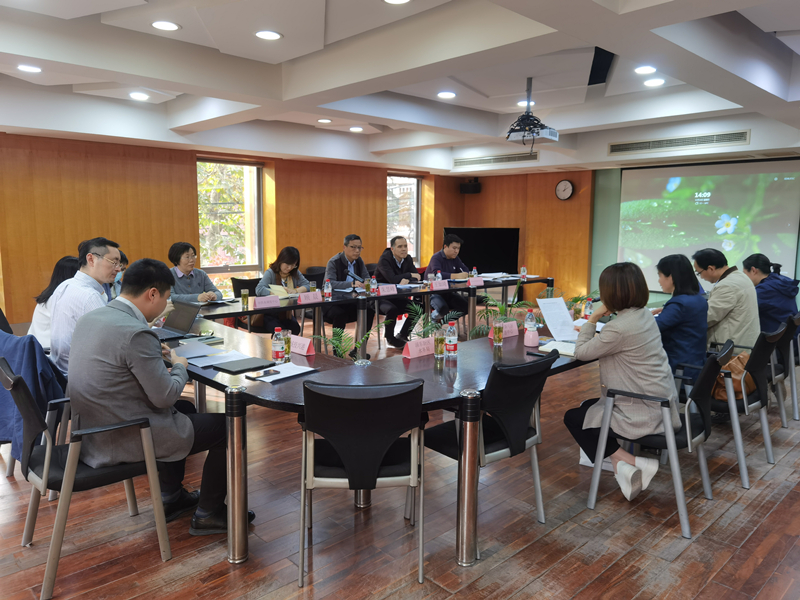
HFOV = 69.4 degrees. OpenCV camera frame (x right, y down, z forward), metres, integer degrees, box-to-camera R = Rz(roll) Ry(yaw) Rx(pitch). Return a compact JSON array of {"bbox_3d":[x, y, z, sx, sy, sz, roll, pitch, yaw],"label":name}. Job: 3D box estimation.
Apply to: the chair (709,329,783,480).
[{"bbox_3d":[1.996,0.588,3.550,0.560,0.870,0.560,-7,11,-43],"label":"chair"}]

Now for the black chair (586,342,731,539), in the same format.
[{"bbox_3d":[1.354,0.654,3.021,0.560,0.870,0.560,7,10,37],"label":"black chair"}]

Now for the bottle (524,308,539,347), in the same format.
[{"bbox_3d":[0.800,0.159,3.530,0.068,0.190,0.068,-7,11,-43],"label":"bottle"}]

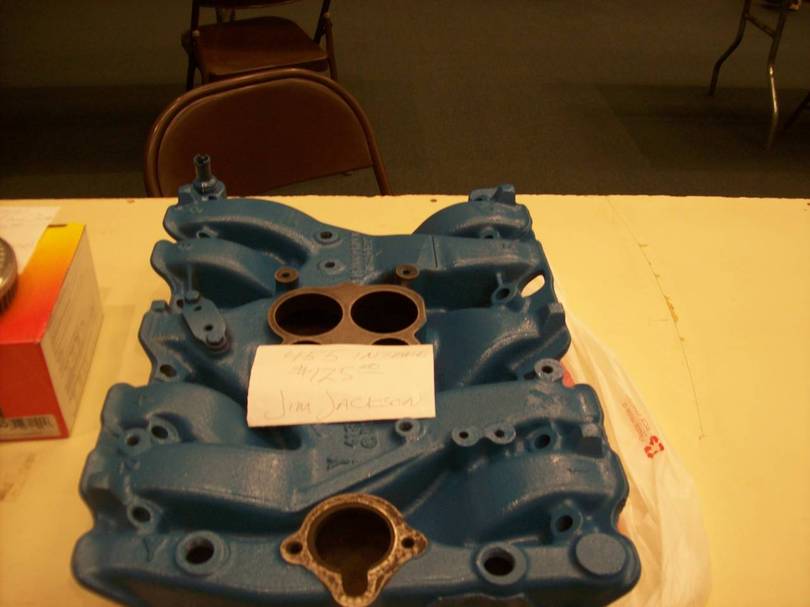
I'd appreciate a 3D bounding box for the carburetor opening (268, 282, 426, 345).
[{"bbox_3d":[-0.047,0.027,0.697,0.134,0.020,0.121,-2,38,-3],"label":"carburetor opening"}]

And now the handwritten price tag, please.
[{"bbox_3d":[-0.046,0.060,0.648,0.142,0.006,0.088,-1,38,-2],"label":"handwritten price tag"}]

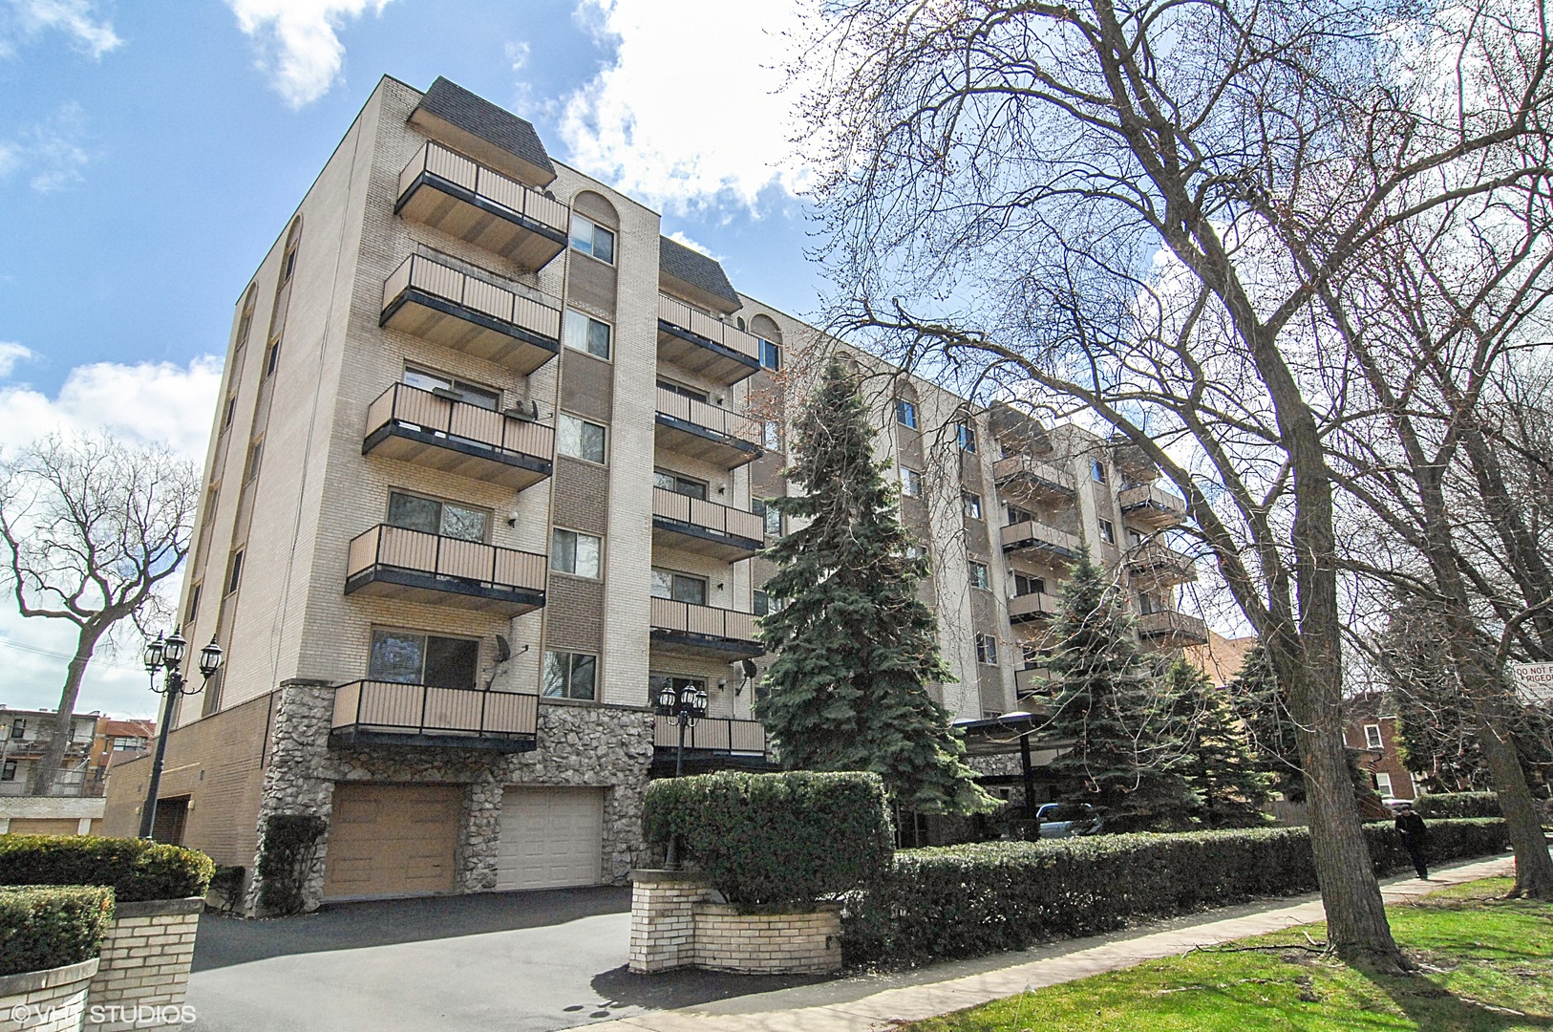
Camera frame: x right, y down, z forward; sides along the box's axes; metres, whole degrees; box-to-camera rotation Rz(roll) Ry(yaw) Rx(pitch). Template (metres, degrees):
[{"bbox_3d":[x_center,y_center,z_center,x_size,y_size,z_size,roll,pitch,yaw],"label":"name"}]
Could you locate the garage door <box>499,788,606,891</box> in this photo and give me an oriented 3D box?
[{"bbox_3d":[-4.872,6.953,19.666,2.493,2.054,0.100,15,-25,-41],"label":"garage door"}]

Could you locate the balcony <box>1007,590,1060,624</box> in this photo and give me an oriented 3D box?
[{"bbox_3d":[11.429,4.094,37.366,4.100,1.087,1.378,15,-25,-41],"label":"balcony"}]

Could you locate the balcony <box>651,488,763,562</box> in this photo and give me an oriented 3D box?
[{"bbox_3d":[-2.321,0.352,25.142,4.001,1.087,1.428,15,-25,-41],"label":"balcony"}]

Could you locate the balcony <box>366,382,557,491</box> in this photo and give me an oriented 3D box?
[{"bbox_3d":[-6.629,-1.542,19.157,3.486,1.087,1.511,15,-25,-41],"label":"balcony"}]

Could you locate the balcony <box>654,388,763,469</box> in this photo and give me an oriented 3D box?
[{"bbox_3d":[-2.392,-2.446,26.079,4.001,1.087,1.428,15,-25,-41],"label":"balcony"}]

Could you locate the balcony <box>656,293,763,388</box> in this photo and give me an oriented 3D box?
[{"bbox_3d":[-2.474,-5.251,27.310,3.933,1.075,1.456,15,-25,-41],"label":"balcony"}]

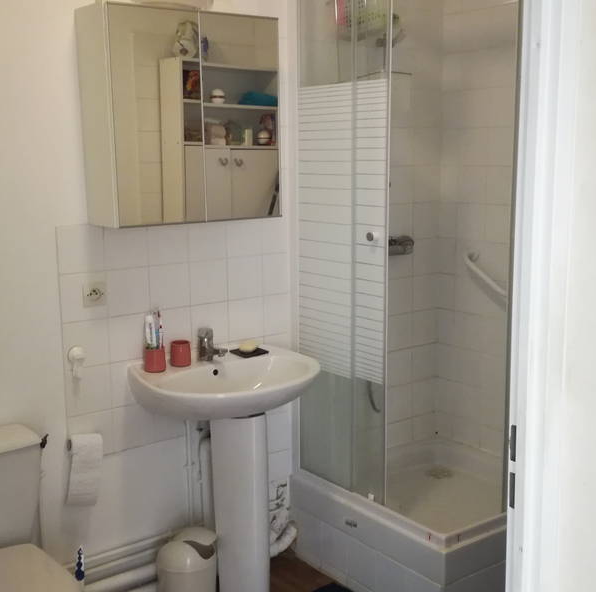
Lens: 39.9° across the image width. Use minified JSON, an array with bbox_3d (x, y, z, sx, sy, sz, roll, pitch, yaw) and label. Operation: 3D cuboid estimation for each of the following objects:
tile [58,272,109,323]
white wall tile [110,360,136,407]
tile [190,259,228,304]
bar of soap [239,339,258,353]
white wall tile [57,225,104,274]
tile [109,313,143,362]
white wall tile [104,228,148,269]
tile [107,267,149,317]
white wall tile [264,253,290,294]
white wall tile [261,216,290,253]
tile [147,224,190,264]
[{"bbox_3d":[-0.666,0.003,2.554,0.149,0.149,0.010,-8,13,-36],"label":"tile"},{"bbox_3d":[-0.547,0.282,2.704,0.150,0.150,0.010,-8,12,-36],"label":"white wall tile"},{"bbox_3d":[-0.308,-0.048,2.832,0.150,0.150,0.010,-8,12,-36],"label":"tile"},{"bbox_3d":[-0.170,0.170,2.799,0.060,0.031,0.045,-8,12,-36],"label":"bar of soap"},{"bbox_3d":[-0.672,-0.148,2.540,0.150,0.150,0.010,-8,12,-36],"label":"white wall tile"},{"bbox_3d":[-0.548,0.133,2.679,0.150,0.150,0.010,-8,12,-36],"label":"tile"},{"bbox_3d":[-0.552,-0.165,2.629,0.150,0.150,0.010,-8,12,-36],"label":"white wall tile"},{"bbox_3d":[-0.546,-0.014,2.643,0.149,0.149,0.010,-8,13,-36],"label":"tile"},{"bbox_3d":[-0.084,-0.080,2.987,0.109,0.149,0.010,-8,13,-36],"label":"white wall tile"},{"bbox_3d":[-0.068,-0.229,2.985,0.150,0.150,0.010,-8,12,-36],"label":"white wall tile"},{"bbox_3d":[-0.427,-0.178,2.704,0.149,0.149,0.010,-8,13,-36],"label":"tile"}]

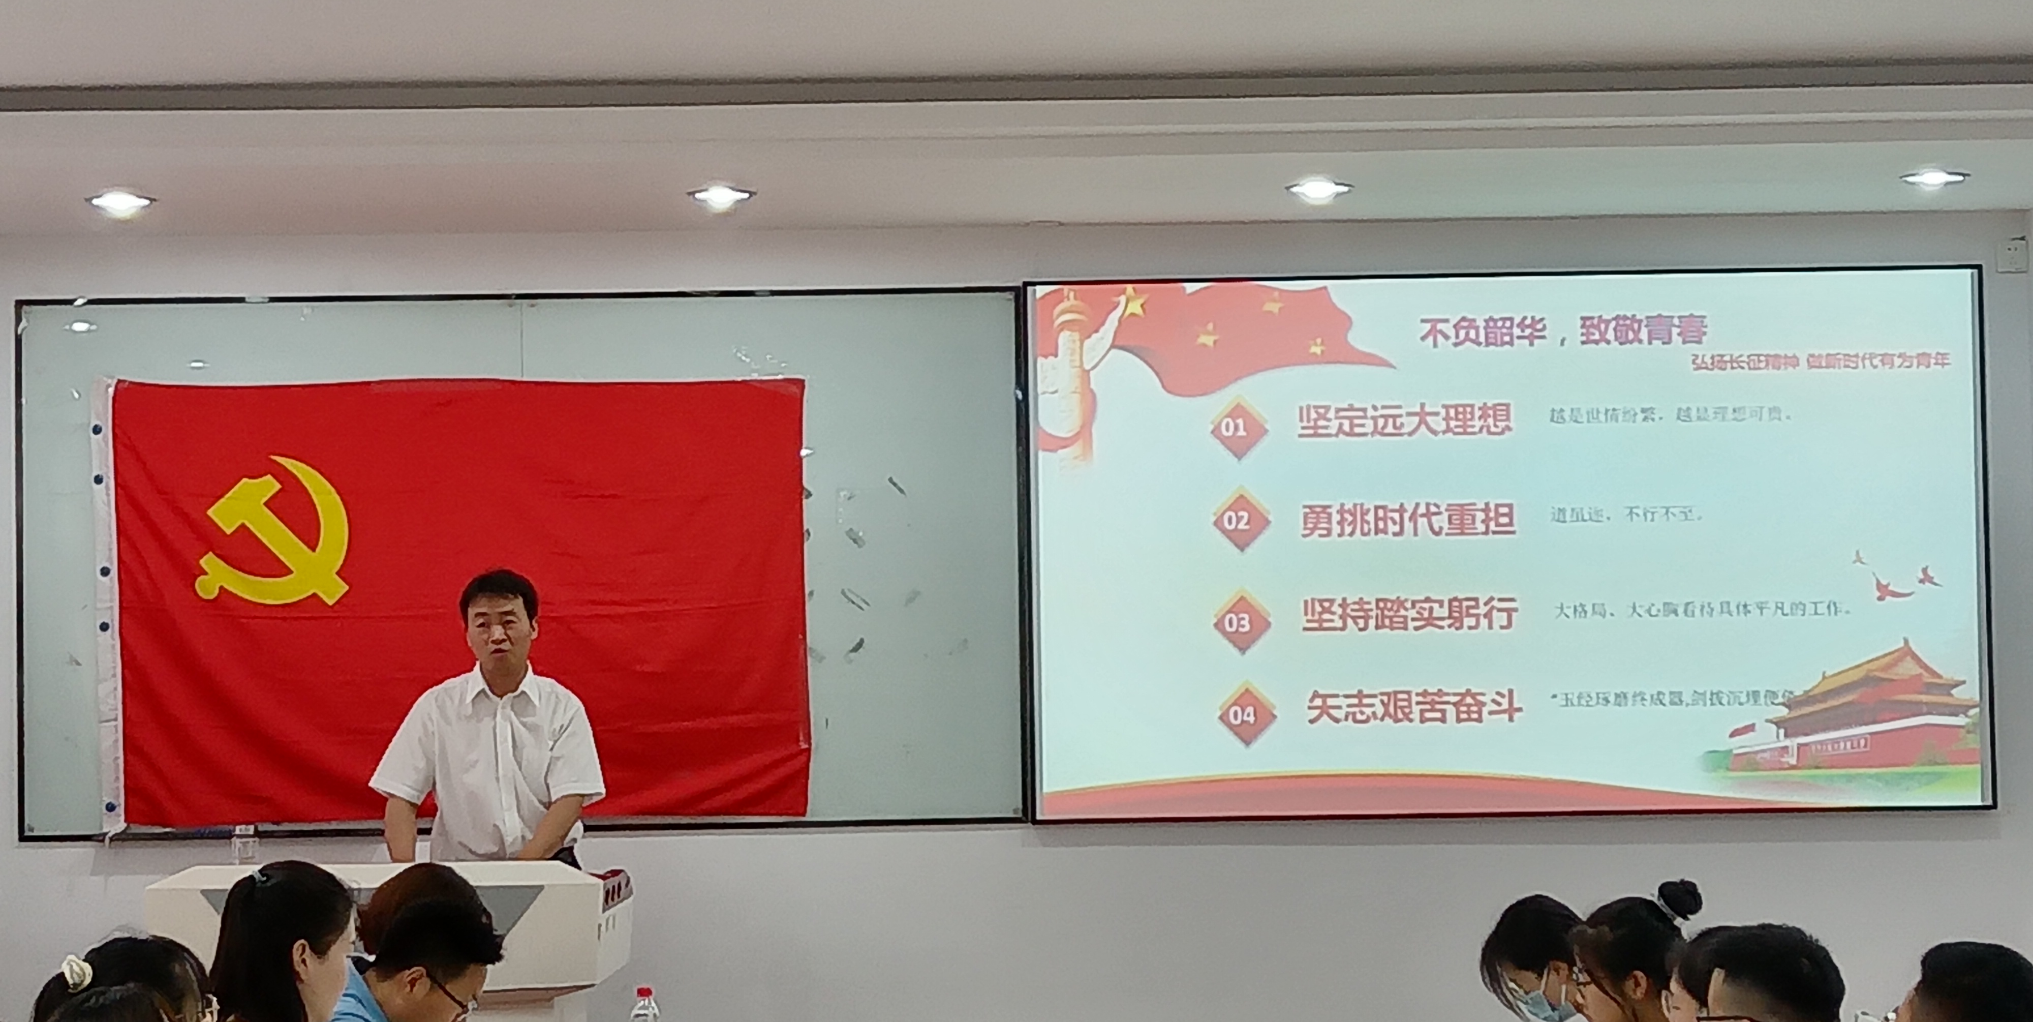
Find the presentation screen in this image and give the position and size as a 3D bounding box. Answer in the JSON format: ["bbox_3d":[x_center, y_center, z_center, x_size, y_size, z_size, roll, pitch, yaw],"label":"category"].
[{"bbox_3d":[1.353,0.089,10.770,2.635,1.485,0.050,-1,-3,0],"label":"presentation screen"}]

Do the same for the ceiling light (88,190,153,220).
[{"bbox_3d":[-2.306,-0.783,10.130,0.175,0.060,0.175,-1,-3,0],"label":"ceiling light"}]

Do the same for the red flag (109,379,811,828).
[{"bbox_3d":[-1.541,0.245,10.772,1.930,1.220,0.040,-1,-3,0],"label":"red flag"}]

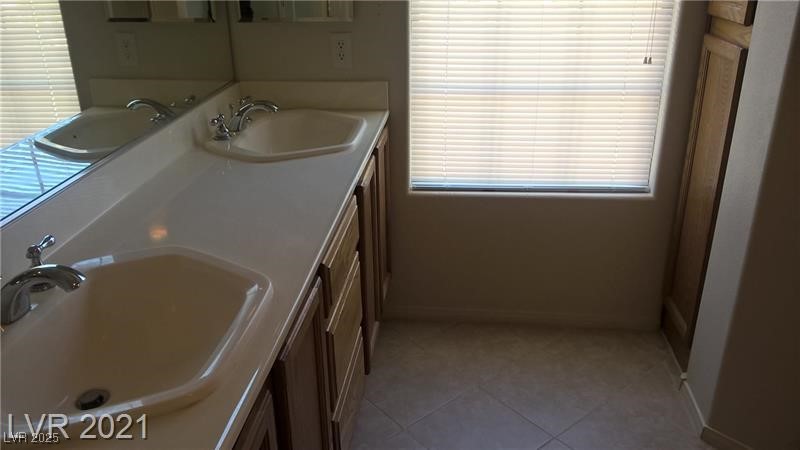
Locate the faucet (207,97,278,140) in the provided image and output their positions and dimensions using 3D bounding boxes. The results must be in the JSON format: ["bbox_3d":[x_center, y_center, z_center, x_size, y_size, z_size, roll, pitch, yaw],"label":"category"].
[{"bbox_3d":[-0.458,-0.336,1.942,0.190,0.092,0.260,1,25,6],"label":"faucet"}]

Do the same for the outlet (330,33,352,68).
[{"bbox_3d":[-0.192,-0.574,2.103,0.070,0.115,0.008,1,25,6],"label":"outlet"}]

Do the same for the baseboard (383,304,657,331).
[{"bbox_3d":[0.459,0.356,2.448,1.065,0.068,0.015,1,25,6],"label":"baseboard"}]

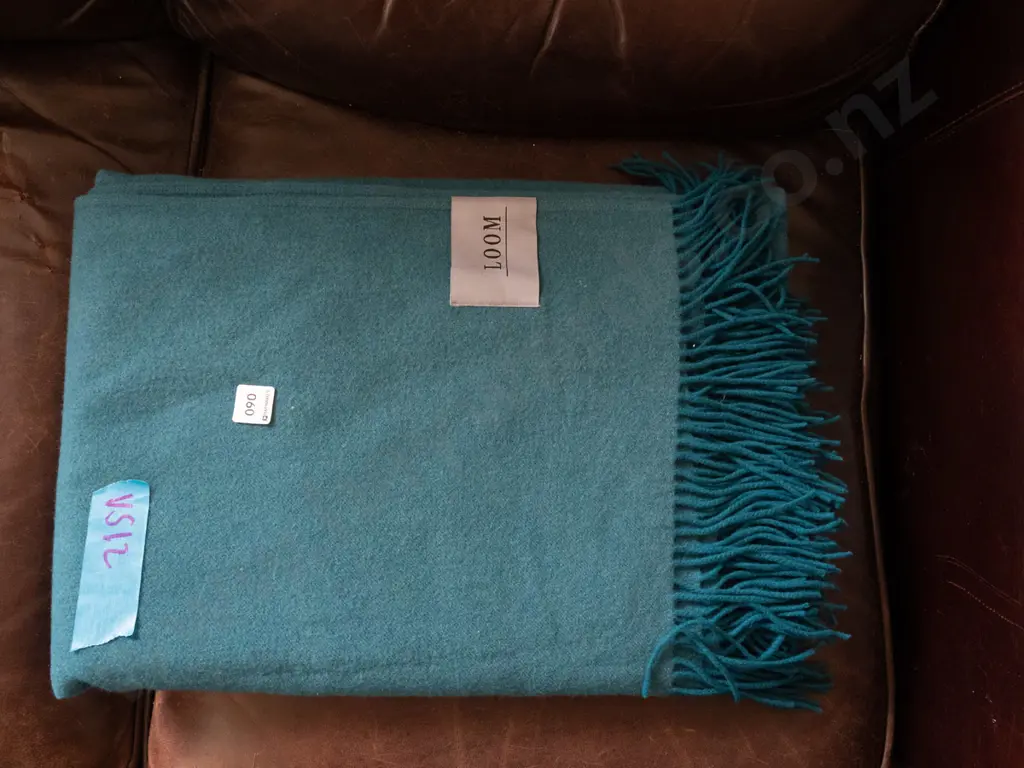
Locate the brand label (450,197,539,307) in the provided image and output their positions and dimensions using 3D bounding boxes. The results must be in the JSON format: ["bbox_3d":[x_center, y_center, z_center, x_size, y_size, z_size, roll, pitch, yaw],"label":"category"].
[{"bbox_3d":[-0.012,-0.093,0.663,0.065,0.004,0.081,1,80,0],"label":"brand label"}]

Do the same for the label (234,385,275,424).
[{"bbox_3d":[-0.176,0.014,0.645,0.026,0.002,0.026,4,80,1],"label":"label"}]

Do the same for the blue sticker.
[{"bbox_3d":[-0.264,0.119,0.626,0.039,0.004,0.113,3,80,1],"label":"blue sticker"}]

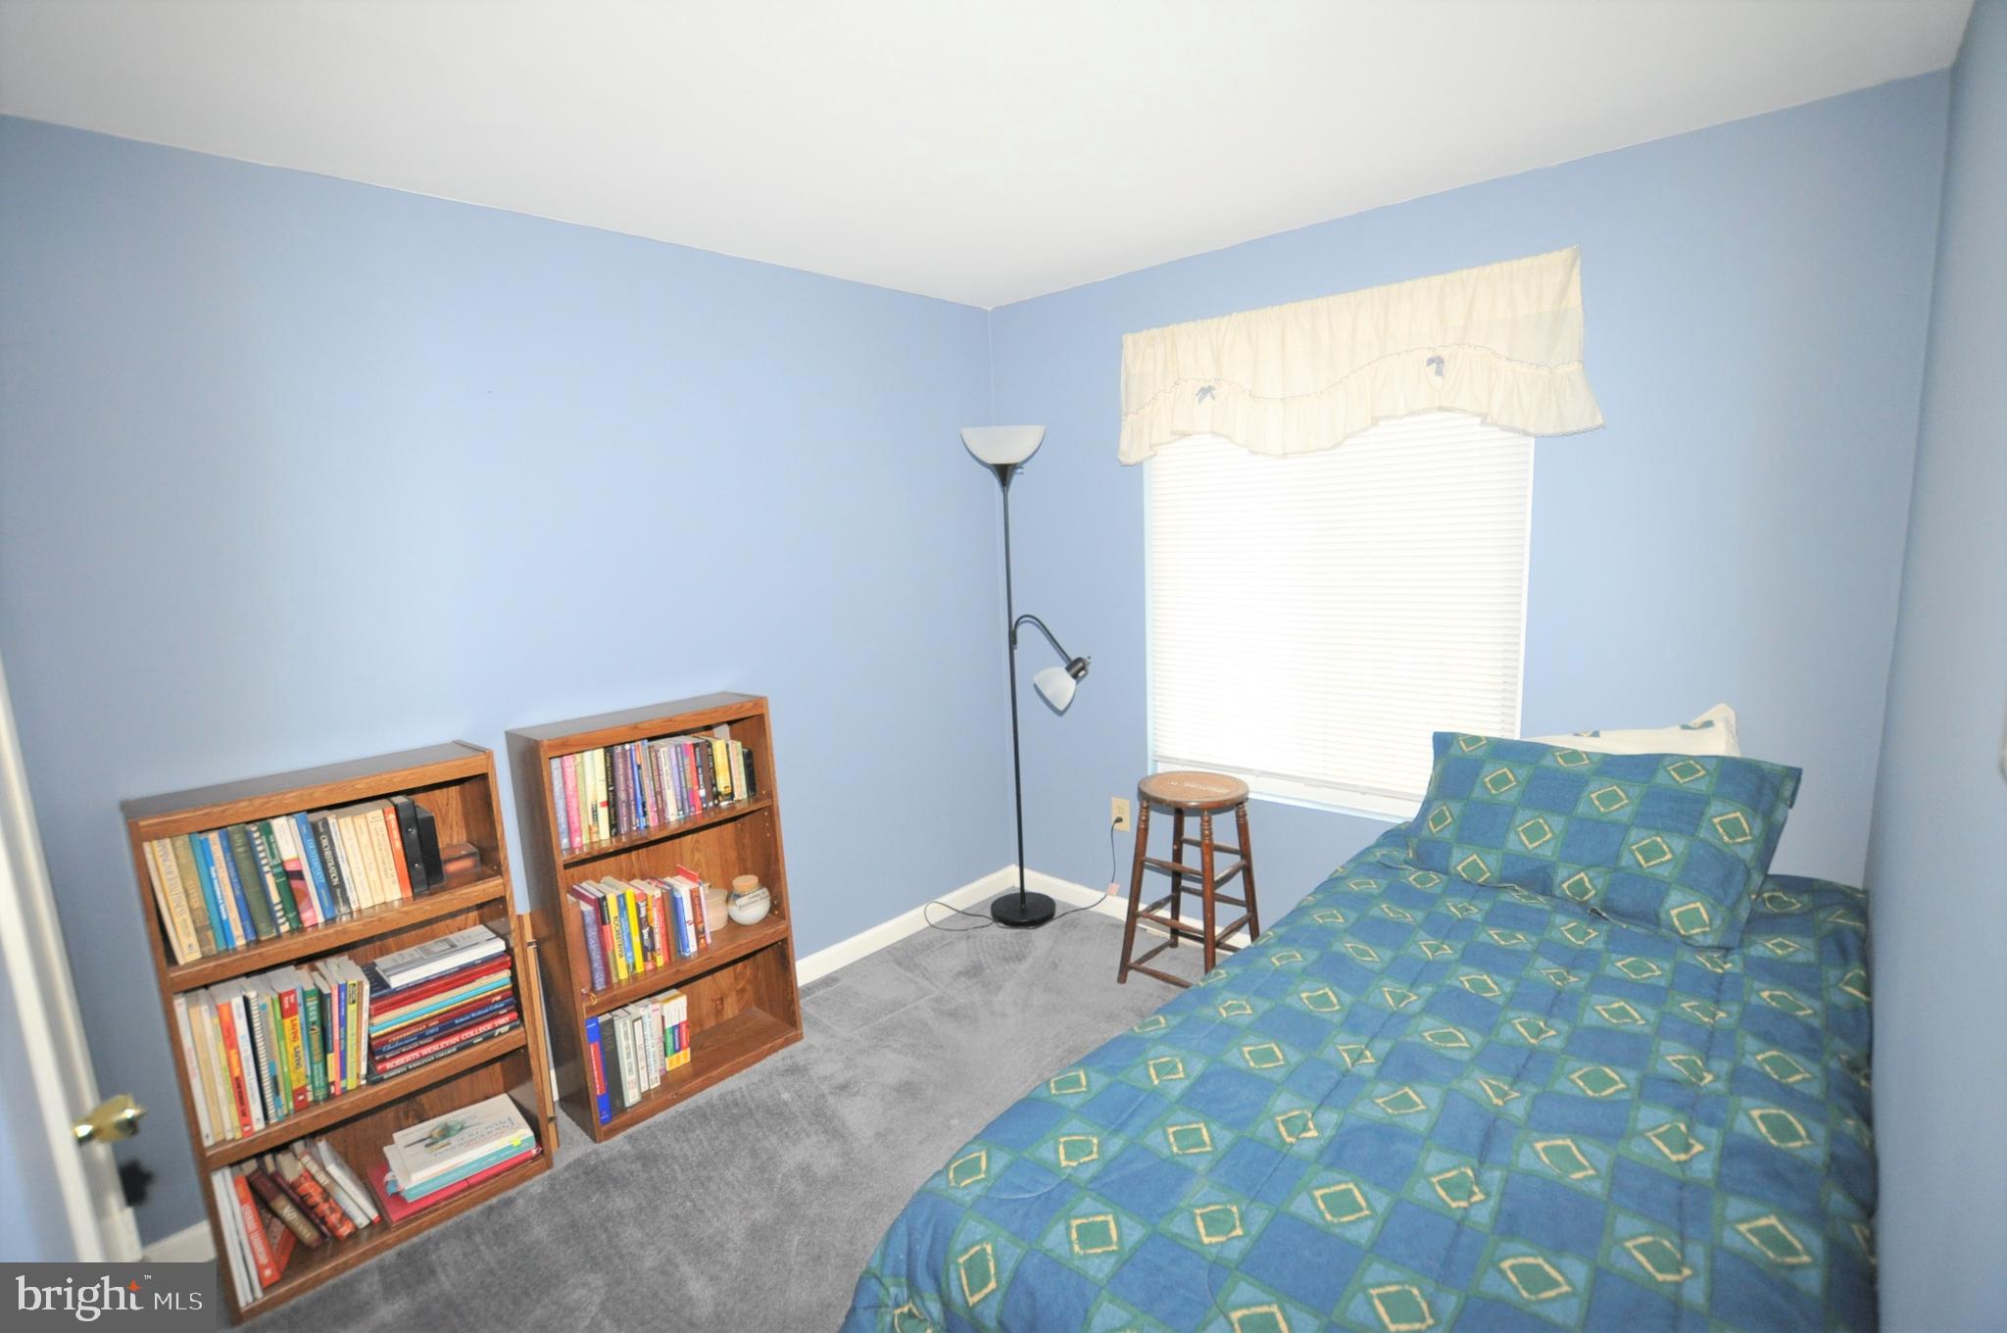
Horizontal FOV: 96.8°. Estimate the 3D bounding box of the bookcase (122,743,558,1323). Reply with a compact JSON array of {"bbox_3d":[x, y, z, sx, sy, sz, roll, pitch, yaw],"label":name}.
[{"bbox_3d":[-1.433,0.754,1.987,0.240,1.049,0.599,7,14,43],"label":"bookcase"}]

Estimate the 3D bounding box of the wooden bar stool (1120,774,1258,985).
[{"bbox_3d":[0.605,0.711,2.889,0.352,0.658,0.352,7,14,42],"label":"wooden bar stool"}]

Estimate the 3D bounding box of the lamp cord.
[{"bbox_3d":[0.065,0.770,3.366,0.724,0.418,0.216,-2,10,0],"label":"lamp cord"}]

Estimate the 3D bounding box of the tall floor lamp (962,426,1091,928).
[{"bbox_3d":[0.104,0.077,3.258,0.461,1.814,0.301,7,14,42],"label":"tall floor lamp"}]

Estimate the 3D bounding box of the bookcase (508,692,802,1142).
[{"bbox_3d":[-0.934,0.646,2.480,0.244,1.049,0.607,7,14,43],"label":"bookcase"}]

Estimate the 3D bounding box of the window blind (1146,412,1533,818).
[{"bbox_3d":[0.931,-0.250,2.687,1.142,1.335,0.047,7,14,42],"label":"window blind"}]

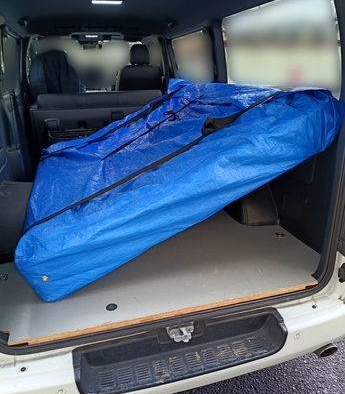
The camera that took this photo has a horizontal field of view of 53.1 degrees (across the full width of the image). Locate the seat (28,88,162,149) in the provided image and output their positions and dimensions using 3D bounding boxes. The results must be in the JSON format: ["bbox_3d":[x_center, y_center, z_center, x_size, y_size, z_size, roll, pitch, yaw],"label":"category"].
[{"bbox_3d":[-0.732,-0.745,3.559,1.250,0.640,0.450,-6,21,-14],"label":"seat"}]

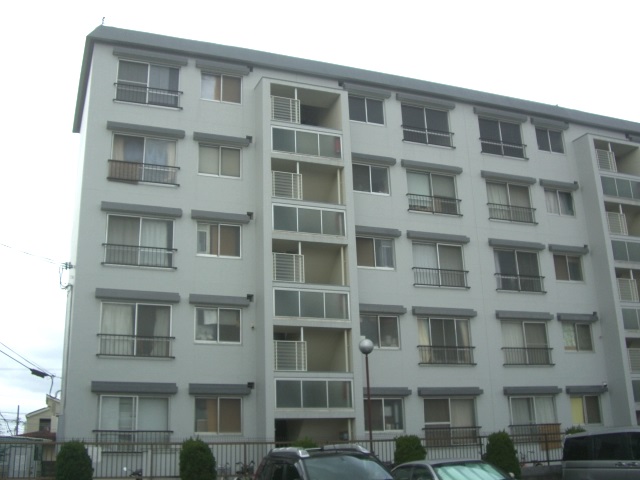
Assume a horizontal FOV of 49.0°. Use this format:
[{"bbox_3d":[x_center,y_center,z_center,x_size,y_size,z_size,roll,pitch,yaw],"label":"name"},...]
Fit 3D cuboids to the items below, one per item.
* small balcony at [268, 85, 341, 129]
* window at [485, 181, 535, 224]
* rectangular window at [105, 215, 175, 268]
[{"bbox_3d":[-0.652,-4.294,24.202,2.547,1.396,1.200,5,-18,-21],"label":"small balcony"},{"bbox_3d":[7.198,-1.388,26.521,1.995,1.558,0.100,5,-18,-21],"label":"window"},{"bbox_3d":[-5.313,0.076,20.886,1.958,1.558,0.100,5,-18,-21],"label":"rectangular window"}]

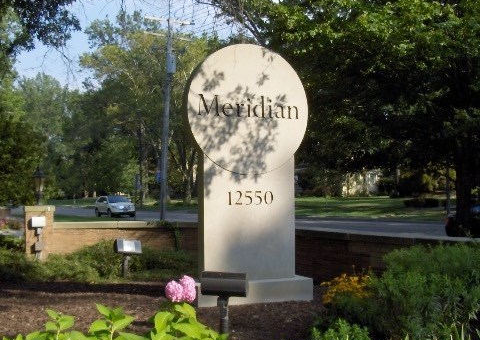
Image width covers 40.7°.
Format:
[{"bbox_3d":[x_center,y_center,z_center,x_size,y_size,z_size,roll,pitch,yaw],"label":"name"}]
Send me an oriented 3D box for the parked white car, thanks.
[{"bbox_3d":[-9.924,2.953,51.500,1.920,1.700,4.700,1,-1,-29],"label":"parked white car"}]

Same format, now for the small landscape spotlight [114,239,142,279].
[{"bbox_3d":[-1.721,1.354,9.900,0.400,0.620,0.240,0,-1,-27],"label":"small landscape spotlight"}]

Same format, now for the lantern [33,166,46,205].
[{"bbox_3d":[-3.904,0.312,12.600,0.270,0.730,0.270,0,-1,-12],"label":"lantern"}]

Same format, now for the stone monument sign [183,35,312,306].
[{"bbox_3d":[0.089,0.030,8.430,1.680,3.290,0.660,0,-1,-22],"label":"stone monument sign"}]

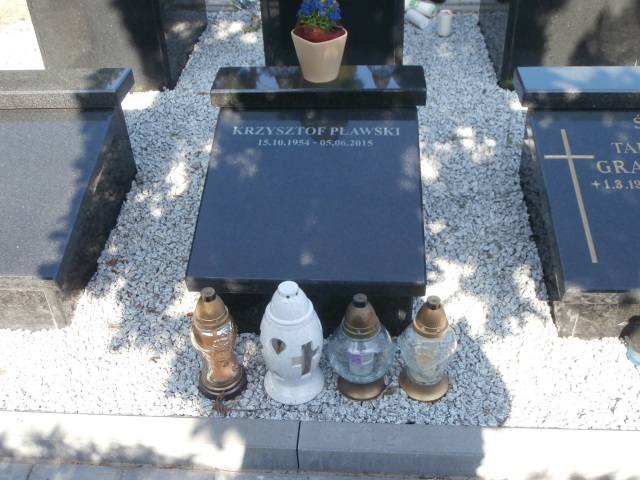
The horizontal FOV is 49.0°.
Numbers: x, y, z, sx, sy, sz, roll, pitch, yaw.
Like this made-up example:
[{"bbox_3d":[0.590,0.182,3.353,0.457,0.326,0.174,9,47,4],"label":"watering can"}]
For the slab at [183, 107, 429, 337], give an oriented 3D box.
[{"bbox_3d":[-0.018,-0.085,2.006,0.600,0.330,0.650,1,40,4],"label":"slab"}]

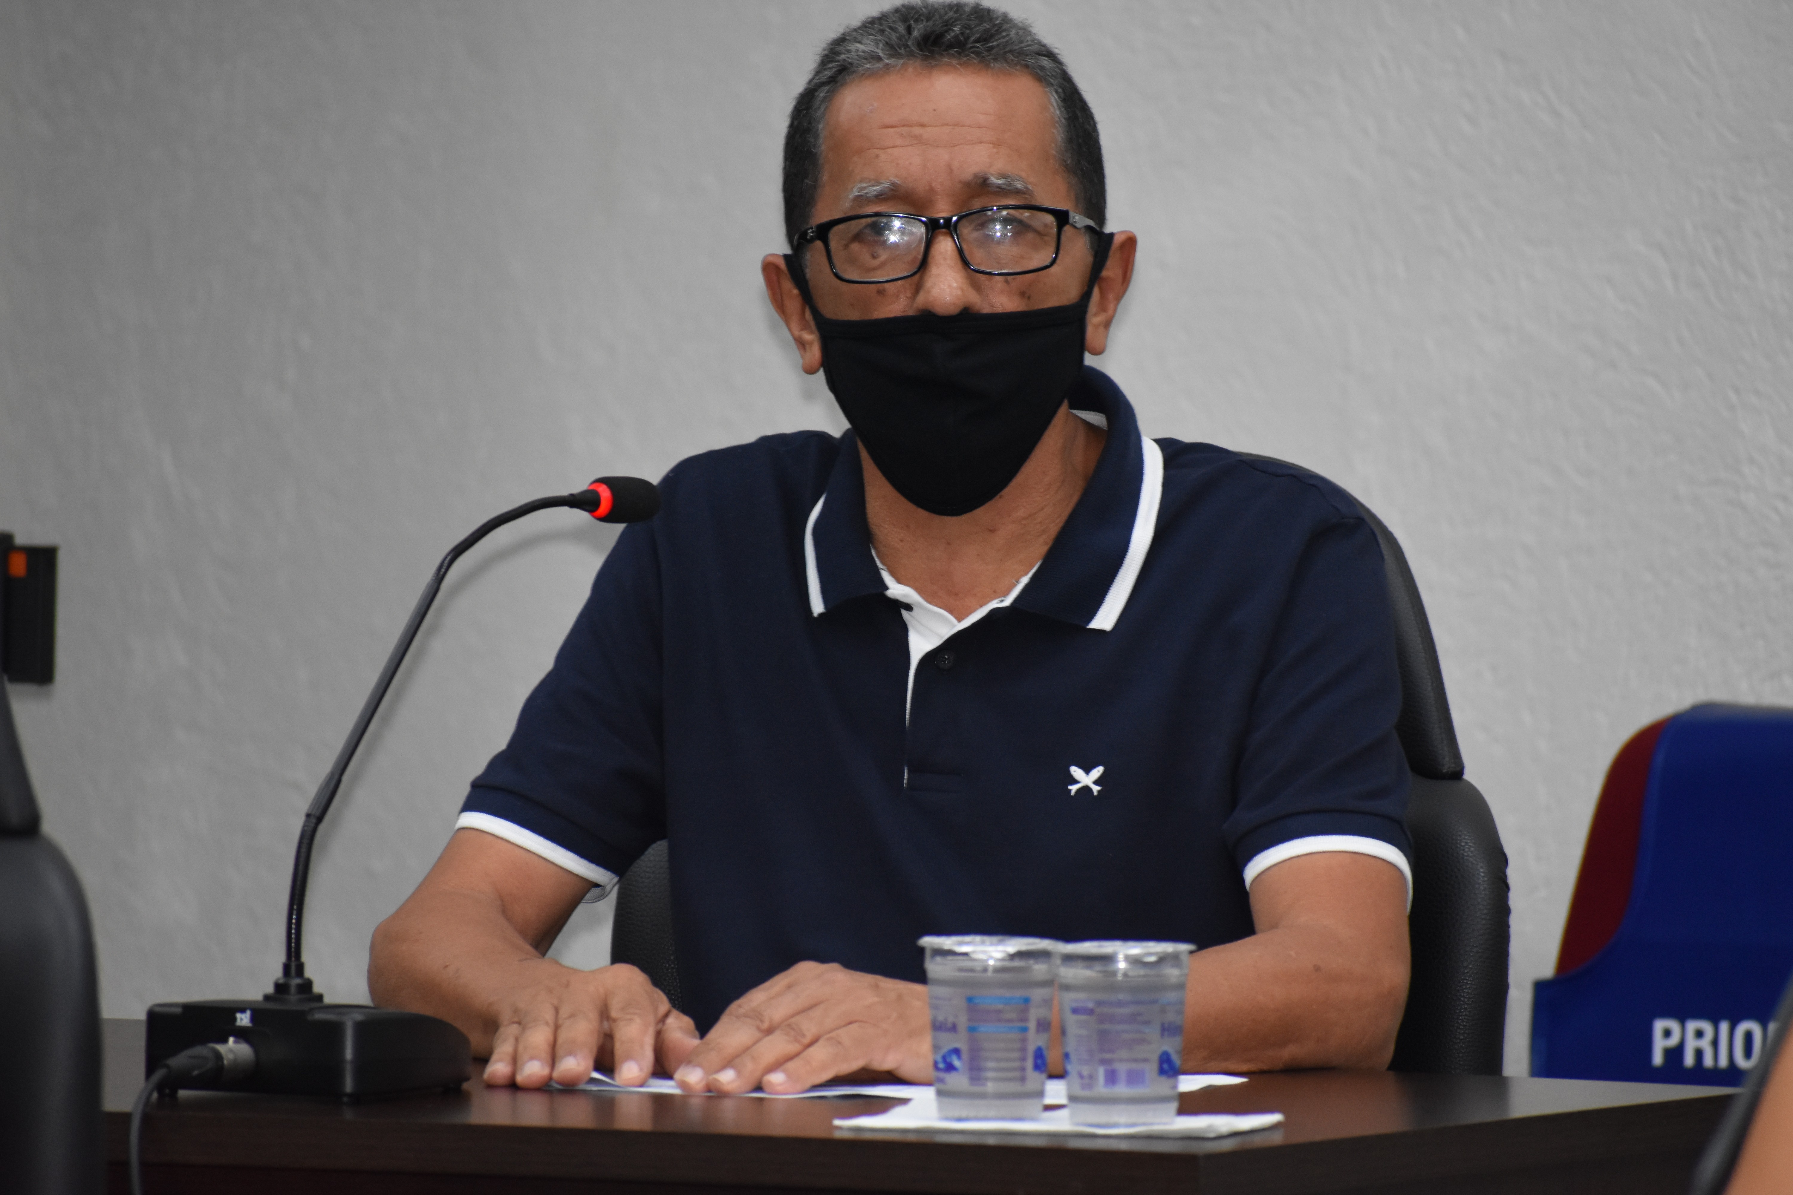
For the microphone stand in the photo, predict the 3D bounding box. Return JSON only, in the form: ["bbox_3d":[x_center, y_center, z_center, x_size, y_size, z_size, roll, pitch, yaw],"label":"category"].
[{"bbox_3d":[-0.225,0.095,9.923,0.115,0.300,0.410,1,3,28],"label":"microphone stand"}]

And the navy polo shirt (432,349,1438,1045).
[{"bbox_3d":[0.020,0.179,10.194,0.465,0.600,0.330,0,3,9],"label":"navy polo shirt"}]

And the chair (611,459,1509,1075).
[{"bbox_3d":[0.019,0.456,10.165,0.620,1.056,0.640,1,3,16],"label":"chair"}]

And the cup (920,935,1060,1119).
[{"bbox_3d":[0.047,0.214,9.639,0.069,0.088,0.069,0,3,0],"label":"cup"}]

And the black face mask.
[{"bbox_3d":[0.028,-0.115,10.090,0.168,0.145,0.130,-3,-2,2],"label":"black face mask"}]

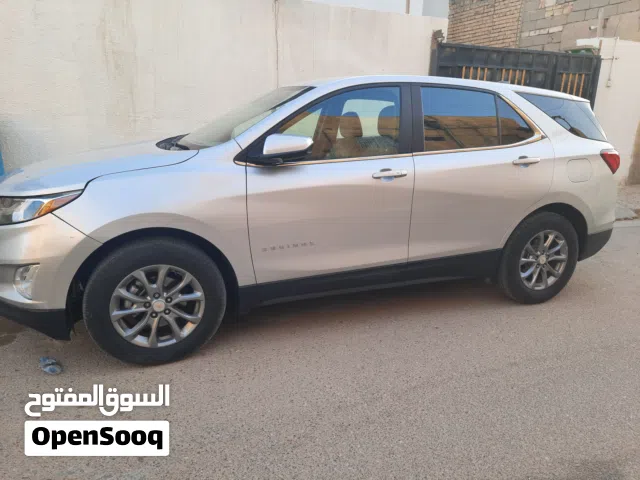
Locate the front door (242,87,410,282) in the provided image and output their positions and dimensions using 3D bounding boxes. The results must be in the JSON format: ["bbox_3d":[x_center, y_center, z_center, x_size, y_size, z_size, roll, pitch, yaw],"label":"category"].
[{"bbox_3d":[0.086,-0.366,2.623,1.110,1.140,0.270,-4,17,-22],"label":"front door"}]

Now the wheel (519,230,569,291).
[{"bbox_3d":[1.654,0.134,3.404,0.465,0.465,0.180,-4,17,-22],"label":"wheel"}]

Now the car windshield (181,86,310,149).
[{"bbox_3d":[-0.612,-0.849,3.062,0.840,0.110,1.420,-34,26,-10],"label":"car windshield"}]

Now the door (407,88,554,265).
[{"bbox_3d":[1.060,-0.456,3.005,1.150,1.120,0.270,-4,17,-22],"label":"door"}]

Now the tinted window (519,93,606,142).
[{"bbox_3d":[1.821,-0.912,3.300,0.880,0.350,0.100,-6,-4,-26],"label":"tinted window"}]

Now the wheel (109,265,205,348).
[{"bbox_3d":[-0.872,0.328,2.401,0.465,0.465,0.180,-4,17,-22],"label":"wheel"}]

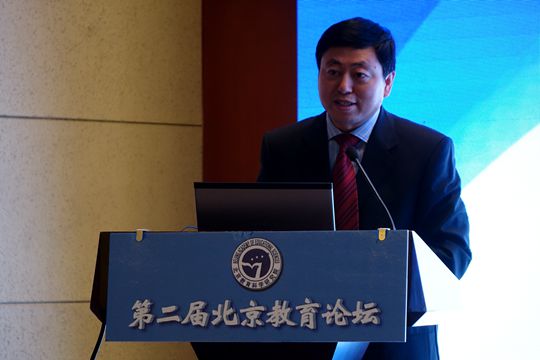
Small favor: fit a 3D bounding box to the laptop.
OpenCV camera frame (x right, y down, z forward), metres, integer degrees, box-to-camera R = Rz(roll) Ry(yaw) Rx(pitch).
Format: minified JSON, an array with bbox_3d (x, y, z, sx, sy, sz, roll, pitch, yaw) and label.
[{"bbox_3d":[0.012,0.103,5.120,0.290,0.190,0.240,-1,-2,13],"label":"laptop"}]

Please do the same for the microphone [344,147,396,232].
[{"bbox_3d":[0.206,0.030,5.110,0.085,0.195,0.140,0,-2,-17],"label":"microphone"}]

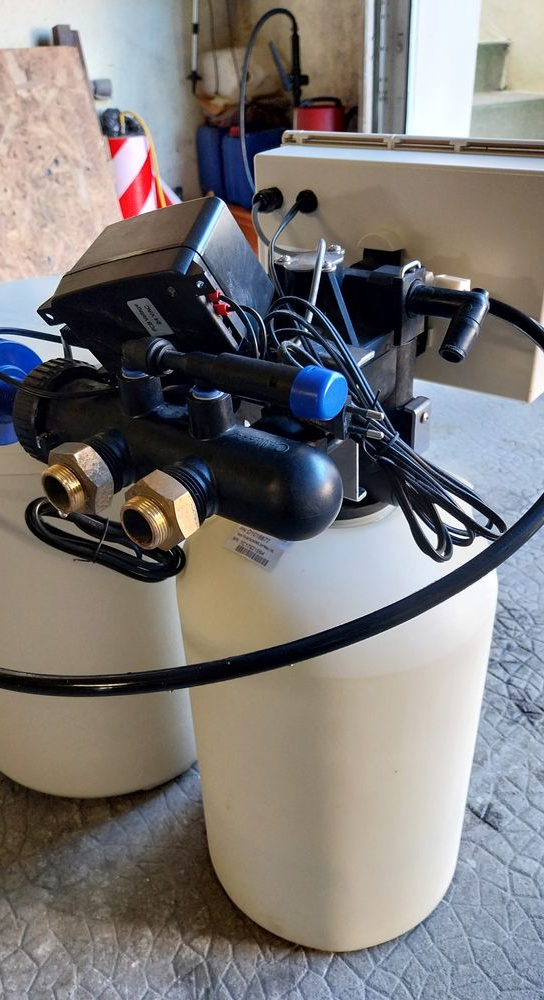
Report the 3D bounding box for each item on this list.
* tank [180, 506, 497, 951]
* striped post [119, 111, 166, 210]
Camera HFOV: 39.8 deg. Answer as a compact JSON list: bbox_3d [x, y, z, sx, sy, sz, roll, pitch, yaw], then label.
[{"bbox_3d":[0.055,0.165,0.675,0.257,0.435,0.257,-2,32,1],"label":"tank"},{"bbox_3d":[-0.418,-1.014,2.516,0.140,0.534,0.140,-7,32,-7],"label":"striped post"}]

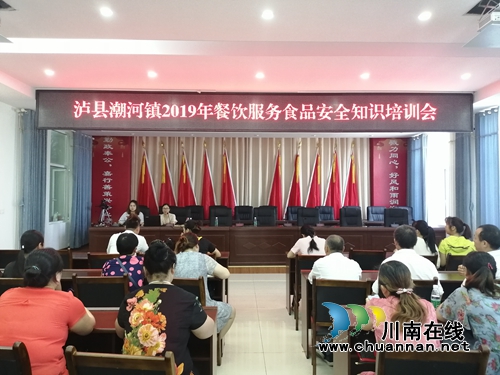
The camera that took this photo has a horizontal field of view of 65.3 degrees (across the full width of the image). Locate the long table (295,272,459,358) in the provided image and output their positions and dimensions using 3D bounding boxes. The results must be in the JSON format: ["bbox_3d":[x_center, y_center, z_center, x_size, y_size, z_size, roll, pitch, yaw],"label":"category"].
[{"bbox_3d":[1.426,1.224,3.728,1.750,0.760,0.480,0,-2,-1],"label":"long table"}]

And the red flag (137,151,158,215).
[{"bbox_3d":[-3.062,-0.033,11.750,0.710,2.170,0.320,0,-2,-1],"label":"red flag"}]

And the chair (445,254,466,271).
[{"bbox_3d":[2.615,1.276,5.000,0.475,0.900,0.540,1,-2,-5],"label":"chair"}]

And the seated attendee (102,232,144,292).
[{"bbox_3d":[-1.089,1.026,3.500,0.480,1.220,0.740,0,-2,2],"label":"seated attendee"}]

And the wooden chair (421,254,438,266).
[{"bbox_3d":[2.058,1.273,5.000,0.475,0.900,0.540,0,-2,-1],"label":"wooden chair"}]

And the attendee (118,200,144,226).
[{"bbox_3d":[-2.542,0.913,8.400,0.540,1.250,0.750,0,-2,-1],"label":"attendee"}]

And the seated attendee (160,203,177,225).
[{"bbox_3d":[-1.870,1.010,8.819,0.480,1.270,0.680,0,-2,-1],"label":"seated attendee"}]

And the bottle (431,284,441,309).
[{"bbox_3d":[1.200,0.756,2.520,0.066,0.224,0.066,0,-2,-1],"label":"bottle"}]

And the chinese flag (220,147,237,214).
[{"bbox_3d":[-0.634,-0.080,11.500,0.480,2.100,0.200,0,-2,-1],"label":"chinese flag"}]

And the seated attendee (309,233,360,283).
[{"bbox_3d":[0.749,1.035,3.505,0.510,1.210,0.750,0,-2,-1],"label":"seated attendee"}]

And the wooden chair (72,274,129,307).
[{"bbox_3d":[-1.280,1.202,3.580,0.475,0.900,0.540,0,-2,-1],"label":"wooden chair"}]

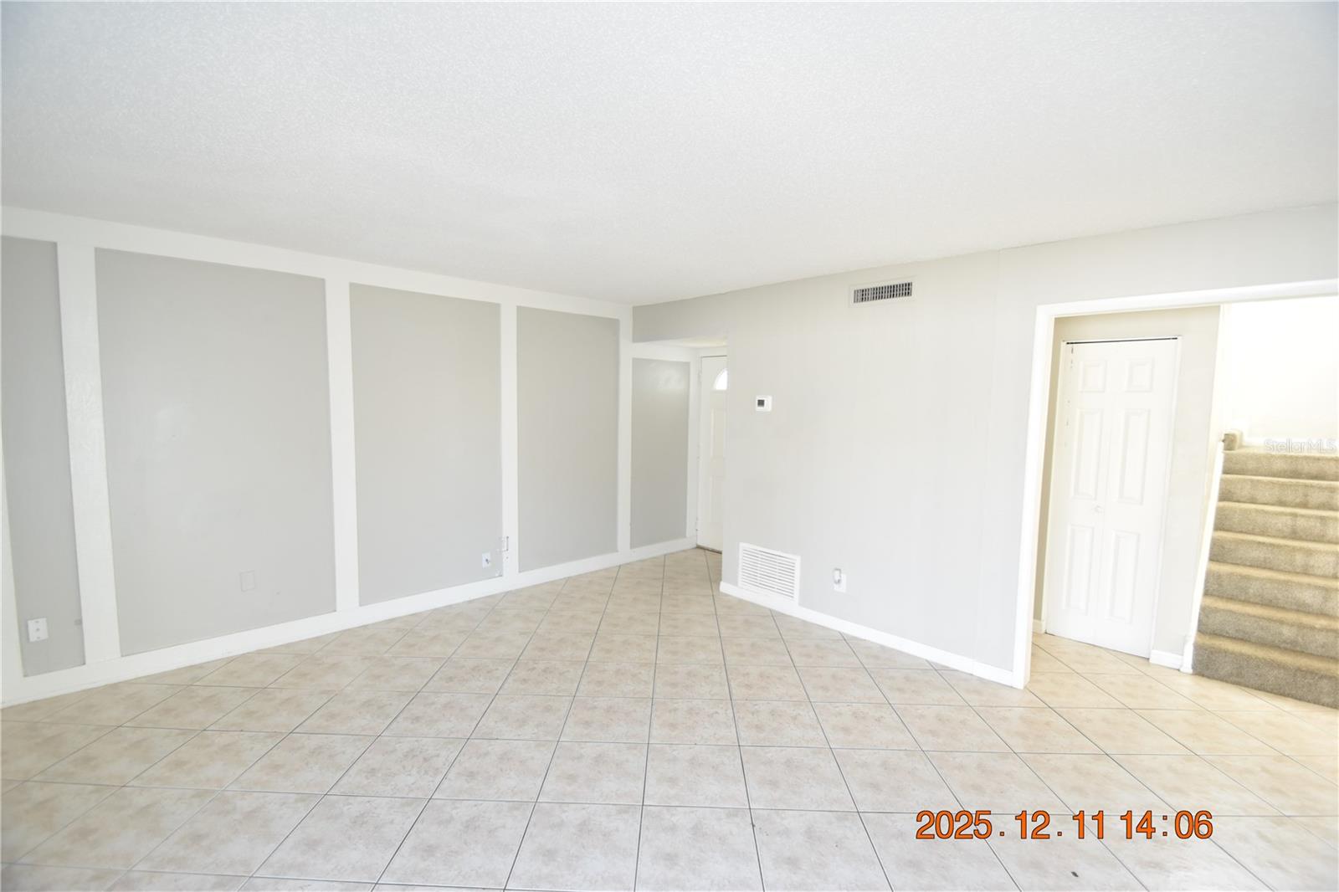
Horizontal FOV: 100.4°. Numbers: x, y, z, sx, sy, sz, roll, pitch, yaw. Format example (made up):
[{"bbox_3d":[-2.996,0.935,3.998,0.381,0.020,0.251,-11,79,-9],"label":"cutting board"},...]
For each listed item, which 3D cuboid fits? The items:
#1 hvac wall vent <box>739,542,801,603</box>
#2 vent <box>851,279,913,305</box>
[{"bbox_3d":[0.771,0.980,4.303,0.030,0.360,0.570,-3,6,-44],"label":"hvac wall vent"},{"bbox_3d":[1.369,-0.983,3.572,0.030,0.150,0.445,-3,6,-44],"label":"vent"}]

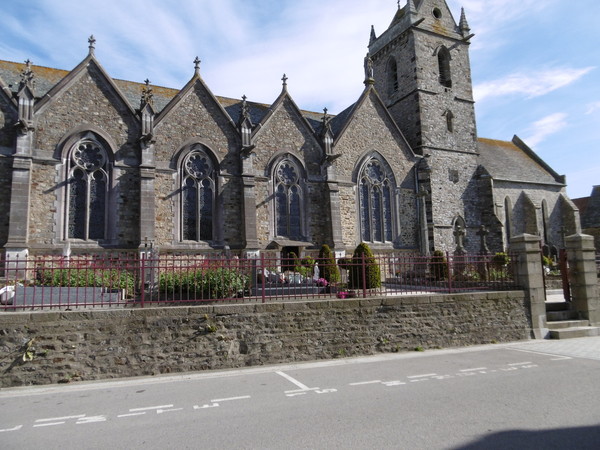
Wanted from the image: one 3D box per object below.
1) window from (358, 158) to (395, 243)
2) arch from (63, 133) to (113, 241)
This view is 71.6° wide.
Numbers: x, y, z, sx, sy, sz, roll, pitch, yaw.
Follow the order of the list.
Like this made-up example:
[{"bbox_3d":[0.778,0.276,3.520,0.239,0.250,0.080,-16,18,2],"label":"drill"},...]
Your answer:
[{"bbox_3d":[4.764,-1.737,26.318,2.965,5.925,0.400,2,-8,-26],"label":"window"},{"bbox_3d":[-9.045,-1.628,17.782,1.782,4.576,0.500,2,-7,-26],"label":"arch"}]

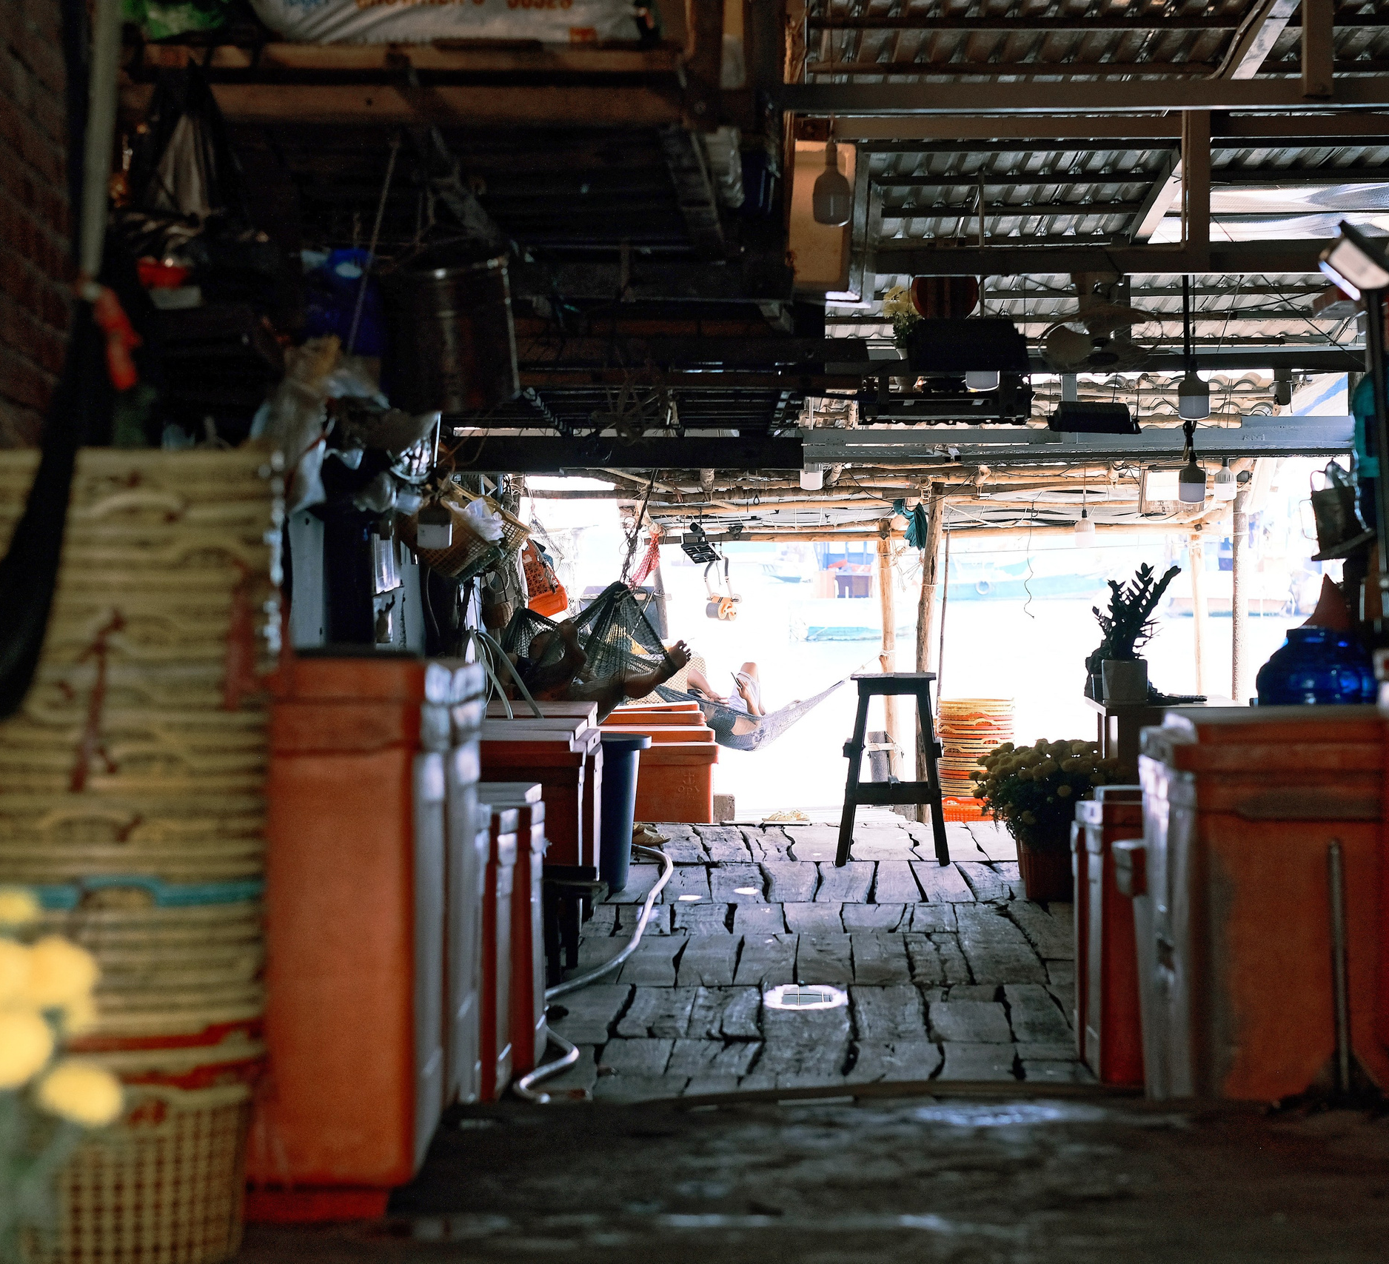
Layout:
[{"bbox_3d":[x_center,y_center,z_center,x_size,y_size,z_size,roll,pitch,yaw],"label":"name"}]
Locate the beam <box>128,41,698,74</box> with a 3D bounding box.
[{"bbox_3d":[-0.577,-1.168,9.000,1.120,0.060,0.080,0,1,0],"label":"beam"}]

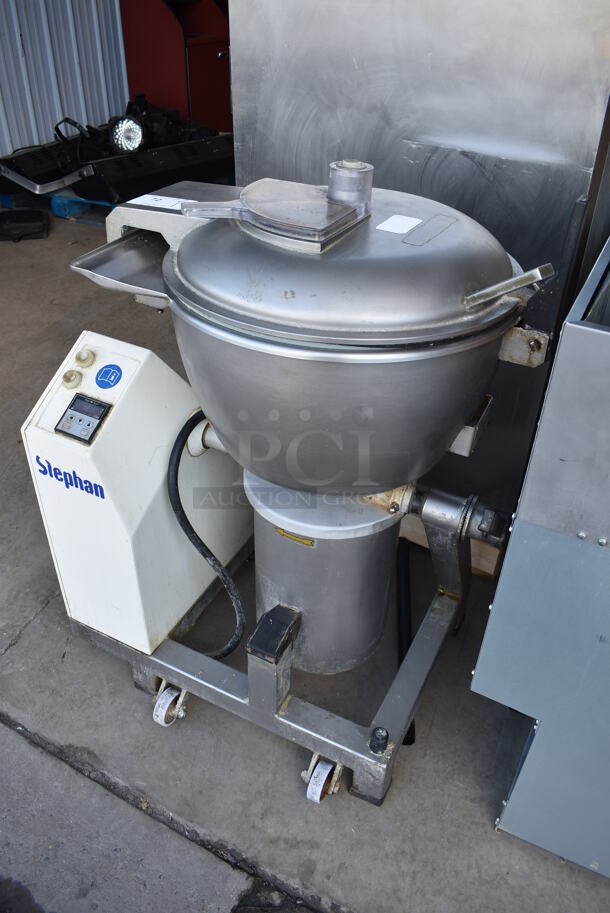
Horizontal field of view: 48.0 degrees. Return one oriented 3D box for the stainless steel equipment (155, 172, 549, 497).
[{"bbox_3d":[0.061,-0.172,1.121,0.586,0.573,0.573,17,38,22],"label":"stainless steel equipment"}]

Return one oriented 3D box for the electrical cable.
[{"bbox_3d":[-0.182,0.196,1.390,0.134,0.604,0.159,17,38,22],"label":"electrical cable"}]

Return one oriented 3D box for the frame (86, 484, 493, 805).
[{"bbox_3d":[-0.043,0.217,1.417,0.816,0.582,0.573,17,38,22],"label":"frame"}]

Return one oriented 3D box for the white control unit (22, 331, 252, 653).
[{"bbox_3d":[-0.292,0.011,1.467,0.225,0.597,0.500,17,38,22],"label":"white control unit"}]

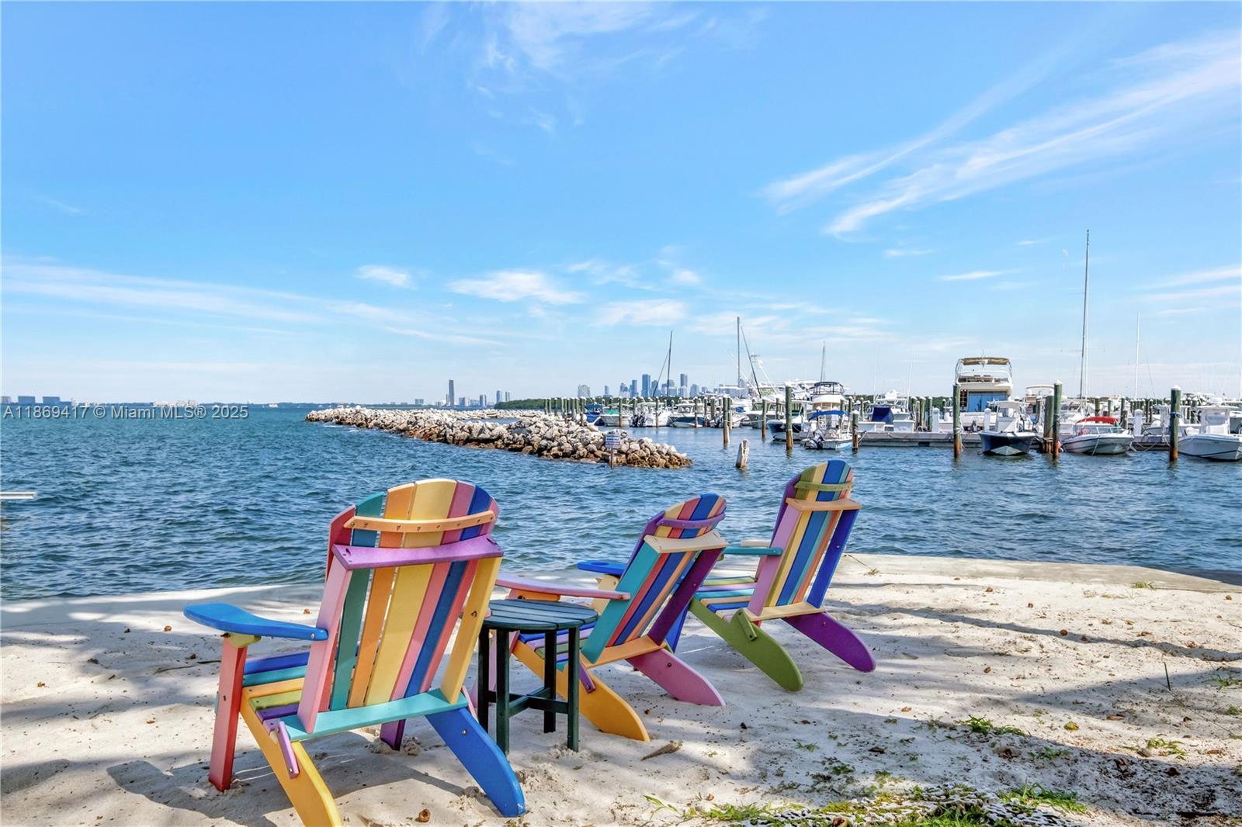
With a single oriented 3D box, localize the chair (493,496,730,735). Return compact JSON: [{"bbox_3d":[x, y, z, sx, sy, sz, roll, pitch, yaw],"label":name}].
[{"bbox_3d":[-0.039,0.762,3.704,0.877,0.994,0.805,6,0,37],"label":"chair"}]

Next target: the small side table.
[{"bbox_3d":[-0.348,0.965,3.291,0.496,0.471,0.496,2,-2,-22],"label":"small side table"}]

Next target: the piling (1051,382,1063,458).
[{"bbox_3d":[17.072,0.279,35.059,0.310,3.084,0.310,0,0,0],"label":"piling"}]

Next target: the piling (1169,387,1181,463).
[{"bbox_3d":[21.097,0.370,34.174,0.340,2.946,0.340,0,0,0],"label":"piling"}]

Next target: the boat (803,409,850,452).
[{"bbox_3d":[10.208,0.837,43.797,1.900,2.150,5.200,0,0,25],"label":"boat"}]

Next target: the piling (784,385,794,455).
[{"bbox_3d":[7.635,0.176,40.735,0.300,3.140,0.300,0,0,0],"label":"piling"}]

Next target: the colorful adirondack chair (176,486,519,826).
[{"bbox_3d":[-0.773,0.684,2.735,0.805,0.994,0.877,2,-3,-42],"label":"colorful adirondack chair"}]

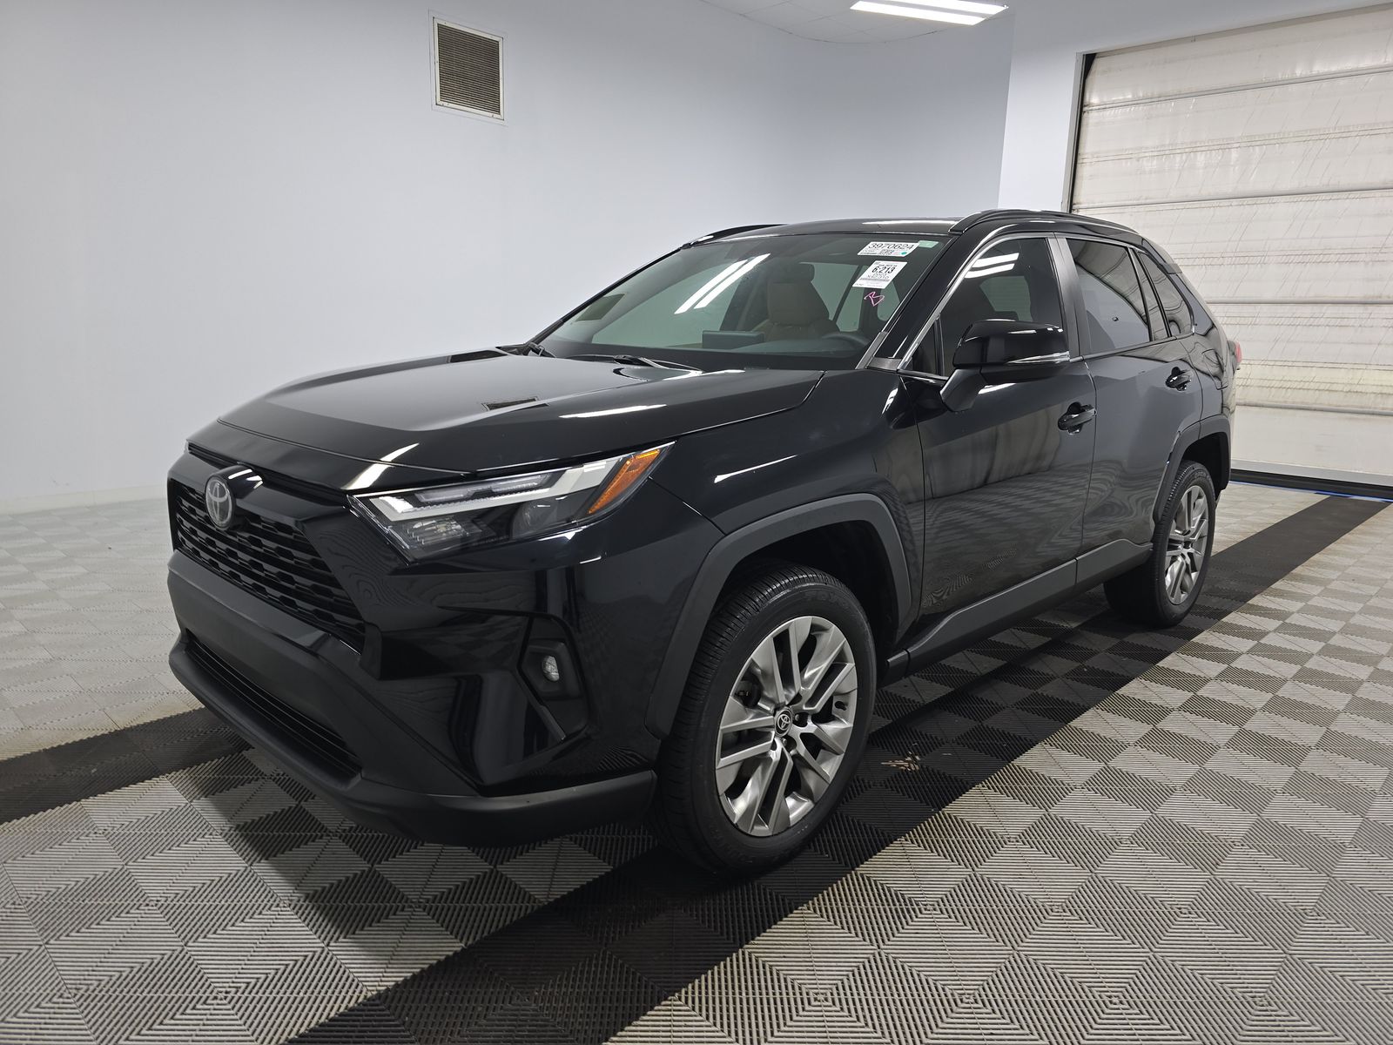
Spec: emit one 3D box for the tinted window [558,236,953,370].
[{"bbox_3d":[0.099,-0.722,3.014,1.420,0.140,0.860,13,50,44],"label":"tinted window"}]

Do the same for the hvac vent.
[{"bbox_3d":[-1.800,-3.602,7.383,0.050,0.620,0.625,13,17,43],"label":"hvac vent"}]

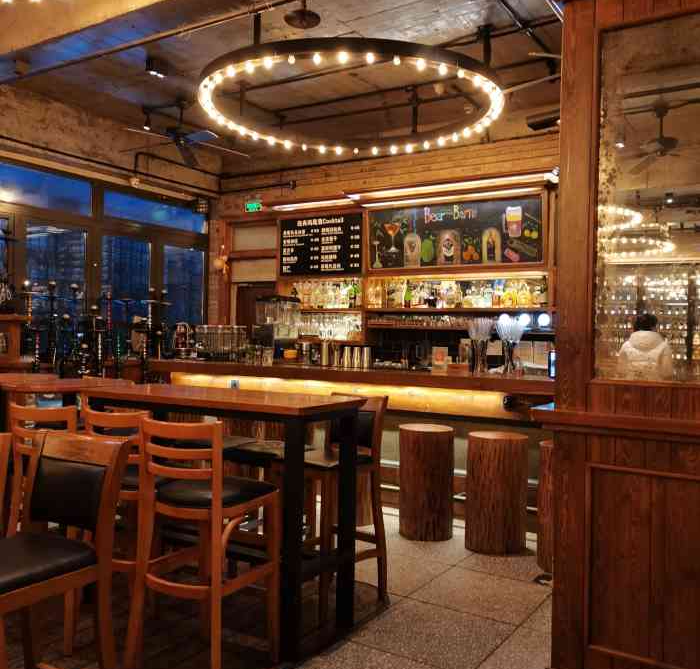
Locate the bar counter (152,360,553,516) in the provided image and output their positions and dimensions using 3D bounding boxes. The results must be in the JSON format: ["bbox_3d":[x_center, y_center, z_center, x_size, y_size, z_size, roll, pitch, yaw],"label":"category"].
[{"bbox_3d":[-0.001,0.821,5.695,4.050,1.090,0.700,1,0,33],"label":"bar counter"}]

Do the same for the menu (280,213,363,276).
[{"bbox_3d":[-0.356,-1.054,8.341,1.186,0.711,0.030,1,0,33],"label":"menu"}]

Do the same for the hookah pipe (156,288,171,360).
[{"bbox_3d":[-1.730,-0.093,6.500,0.145,0.660,0.145,1,0,32],"label":"hookah pipe"}]

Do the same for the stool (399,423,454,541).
[{"bbox_3d":[0.530,1.009,4.846,0.365,0.730,0.365,1,0,0],"label":"stool"}]

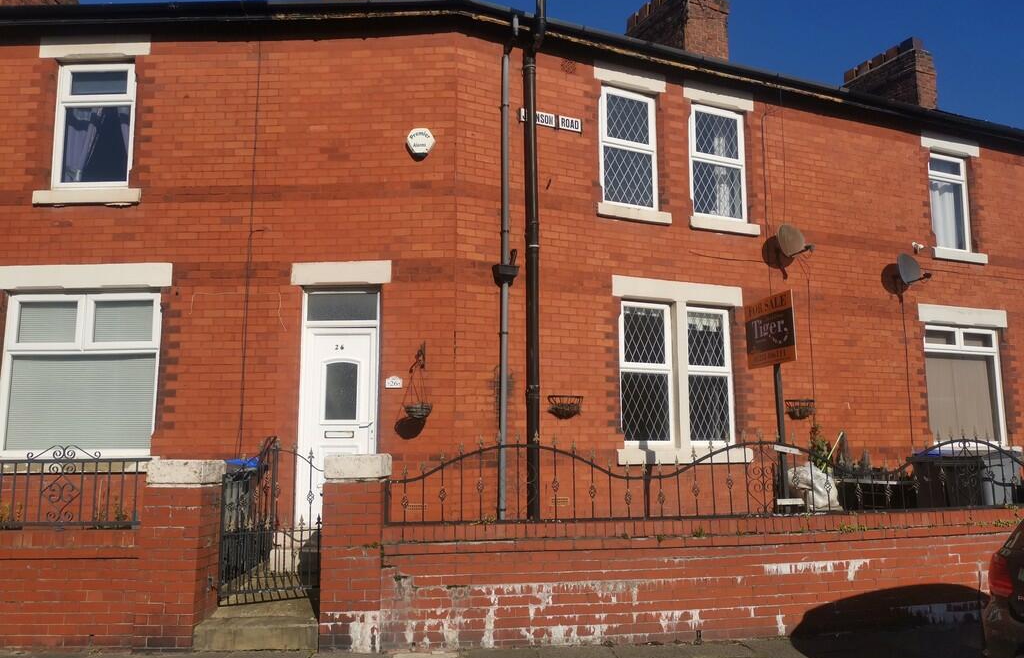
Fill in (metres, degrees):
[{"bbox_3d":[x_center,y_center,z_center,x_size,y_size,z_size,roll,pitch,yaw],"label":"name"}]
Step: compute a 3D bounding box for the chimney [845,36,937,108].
[{"bbox_3d":[7.811,-4.843,16.602,0.570,1.540,1.860,3,-9,-24],"label":"chimney"}]

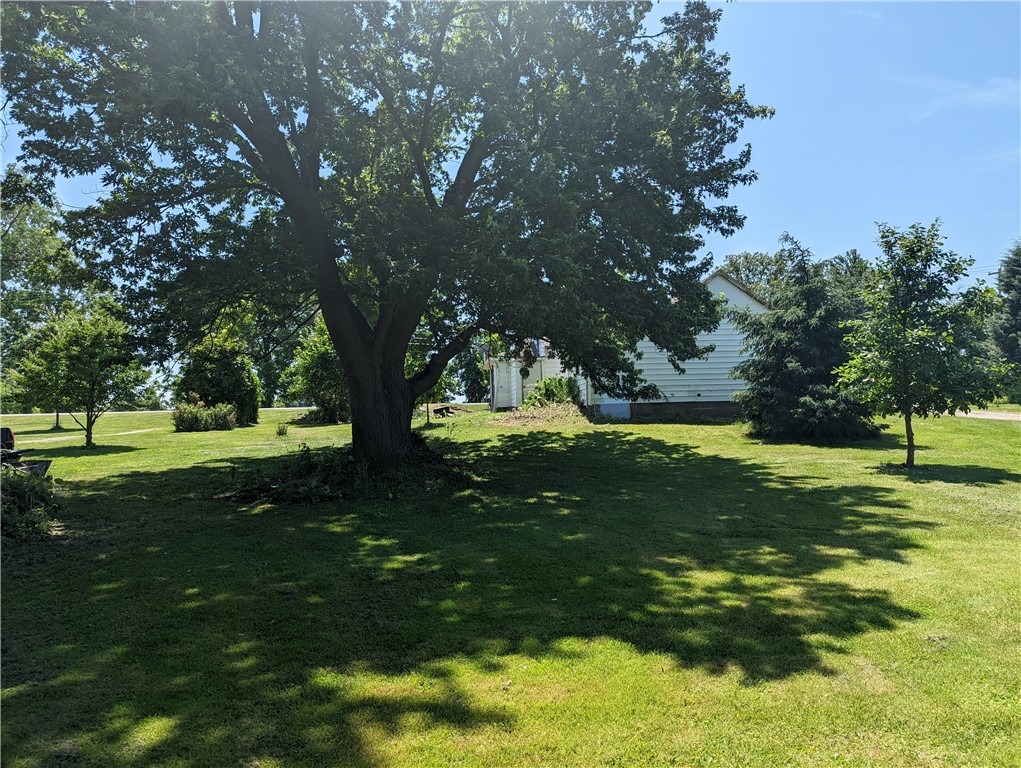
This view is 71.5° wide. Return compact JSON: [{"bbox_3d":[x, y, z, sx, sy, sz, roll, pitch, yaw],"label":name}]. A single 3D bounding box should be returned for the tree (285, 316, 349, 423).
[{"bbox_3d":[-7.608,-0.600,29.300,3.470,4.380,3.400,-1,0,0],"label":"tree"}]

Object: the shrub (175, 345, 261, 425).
[{"bbox_3d":[-12.053,0.021,29.200,3.590,3.460,3.200,-1,0,0],"label":"shrub"}]

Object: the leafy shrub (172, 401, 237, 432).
[{"bbox_3d":[-11.141,1.183,25.800,2.330,1.170,1.500,-1,0,0],"label":"leafy shrub"}]

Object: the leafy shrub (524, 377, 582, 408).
[{"bbox_3d":[1.609,0.392,27.800,2.280,1.370,1.600,-1,0,0],"label":"leafy shrub"}]

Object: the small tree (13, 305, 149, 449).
[{"bbox_3d":[-11.871,-0.222,19.700,3.610,3.980,3.300,-1,0,0],"label":"small tree"}]

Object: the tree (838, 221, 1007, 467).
[{"bbox_3d":[7.617,-0.749,13.100,3.110,4.550,2.900,-1,0,0],"label":"tree"}]

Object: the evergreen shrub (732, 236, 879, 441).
[{"bbox_3d":[8.355,-1.312,20.000,4.290,5.810,4.100,-1,0,0],"label":"evergreen shrub"}]

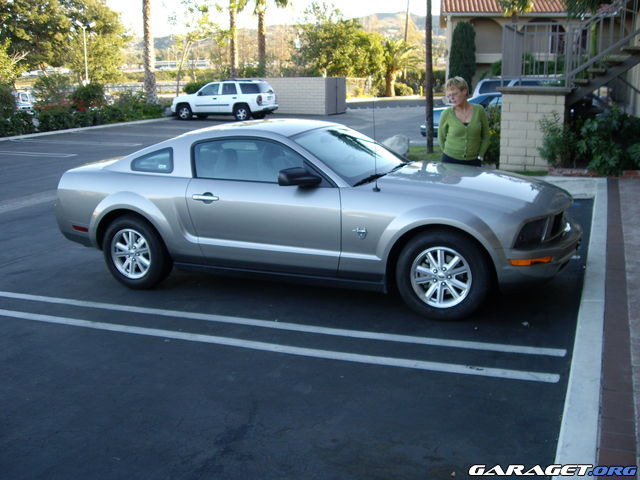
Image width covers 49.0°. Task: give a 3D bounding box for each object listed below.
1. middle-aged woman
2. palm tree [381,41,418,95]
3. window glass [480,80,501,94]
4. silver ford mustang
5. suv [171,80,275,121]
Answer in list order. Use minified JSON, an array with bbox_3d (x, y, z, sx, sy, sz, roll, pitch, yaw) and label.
[{"bbox_3d":[1.451,-0.785,7.122,0.530,1.700,0.340,0,12,8],"label":"middle-aged woman"},{"bbox_3d":[7.218,-15.468,63.000,3.400,5.200,3.400,-2,12,0],"label":"palm tree"},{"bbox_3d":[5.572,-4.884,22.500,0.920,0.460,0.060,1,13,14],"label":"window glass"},{"bbox_3d":[-0.126,-0.351,6.317,4.760,1.390,1.920,3,13,23],"label":"silver ford mustang"},{"bbox_3d":[-4.466,-6.420,32.354,4.870,1.810,1.900,2,13,19],"label":"suv"}]

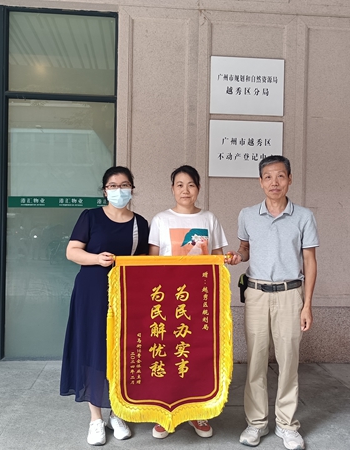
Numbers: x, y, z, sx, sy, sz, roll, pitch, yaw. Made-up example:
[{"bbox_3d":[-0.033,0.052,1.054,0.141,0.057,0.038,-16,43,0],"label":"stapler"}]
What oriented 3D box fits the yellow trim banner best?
[{"bbox_3d":[-0.025,0.669,2.620,0.703,0.983,0.060,0,2,-1],"label":"yellow trim banner"}]

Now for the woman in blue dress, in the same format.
[{"bbox_3d":[-0.422,0.454,2.800,0.510,1.607,0.420,1,0,-6],"label":"woman in blue dress"}]

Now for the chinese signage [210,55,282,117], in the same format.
[{"bbox_3d":[0.651,-1.241,4.187,0.676,0.510,0.030,1,0,-5],"label":"chinese signage"}]

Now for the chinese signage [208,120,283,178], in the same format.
[{"bbox_3d":[0.641,-0.676,4.191,0.673,0.512,0.030,1,0,-5],"label":"chinese signage"}]

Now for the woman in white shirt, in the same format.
[{"bbox_3d":[0.078,0.448,2.900,0.490,1.634,0.340,1,0,0],"label":"woman in white shirt"}]

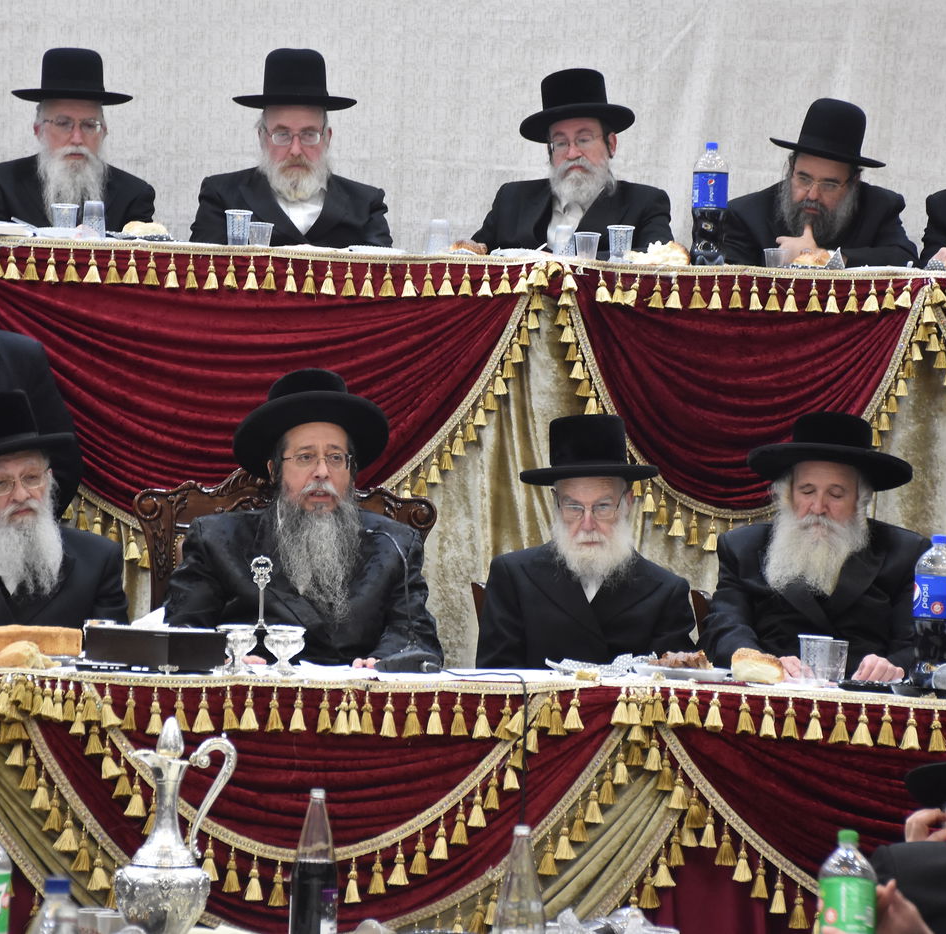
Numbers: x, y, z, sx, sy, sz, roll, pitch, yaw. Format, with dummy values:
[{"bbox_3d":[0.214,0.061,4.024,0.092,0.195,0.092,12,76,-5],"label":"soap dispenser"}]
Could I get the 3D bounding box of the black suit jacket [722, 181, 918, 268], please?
[{"bbox_3d":[0.945,-0.450,11.820,0.560,0.680,0.480,2,1,6],"label":"black suit jacket"}]

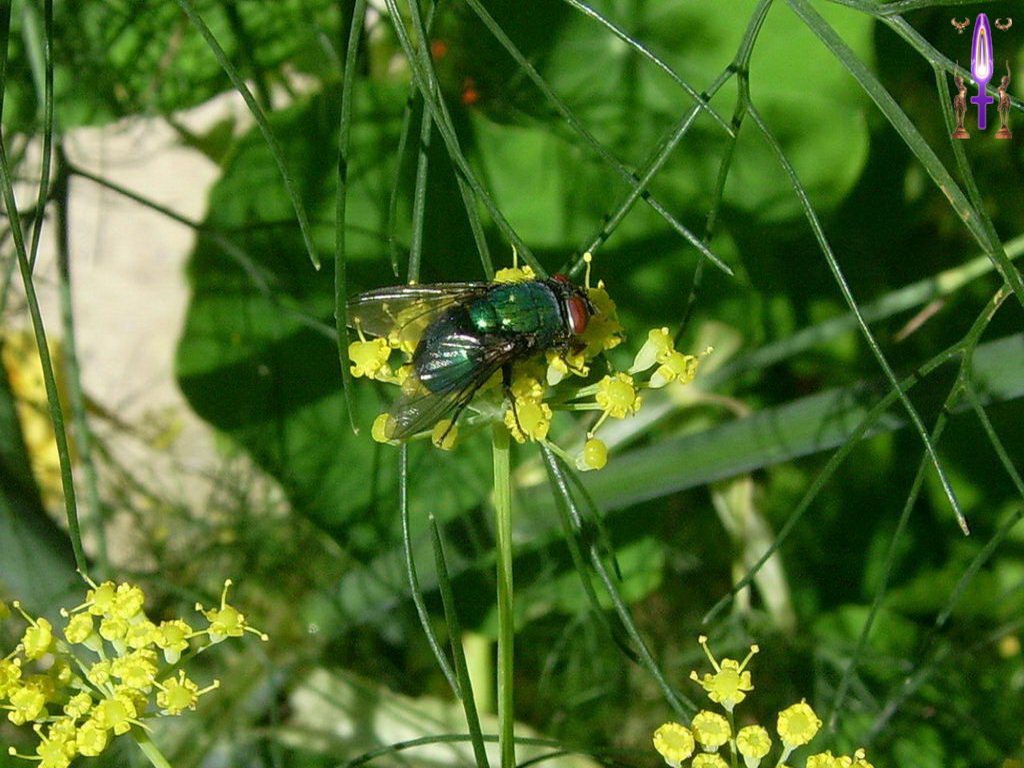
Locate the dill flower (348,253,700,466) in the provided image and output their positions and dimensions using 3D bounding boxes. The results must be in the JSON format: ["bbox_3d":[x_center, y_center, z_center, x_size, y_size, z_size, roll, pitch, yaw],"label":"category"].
[{"bbox_3d":[0.001,-0.002,0.062,0.018,0.006,0.014,0,31,0],"label":"dill flower"}]

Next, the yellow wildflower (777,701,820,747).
[{"bbox_3d":[0.015,0.017,0.060,0.002,0.002,0.002,8,55,-12],"label":"yellow wildflower"}]

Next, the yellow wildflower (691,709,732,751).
[{"bbox_3d":[0.010,0.018,0.060,0.002,0.001,0.002,-6,44,0],"label":"yellow wildflower"}]

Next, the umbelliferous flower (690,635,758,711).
[{"bbox_3d":[0.011,0.015,0.060,0.003,0.003,0.003,-2,38,0],"label":"umbelliferous flower"}]

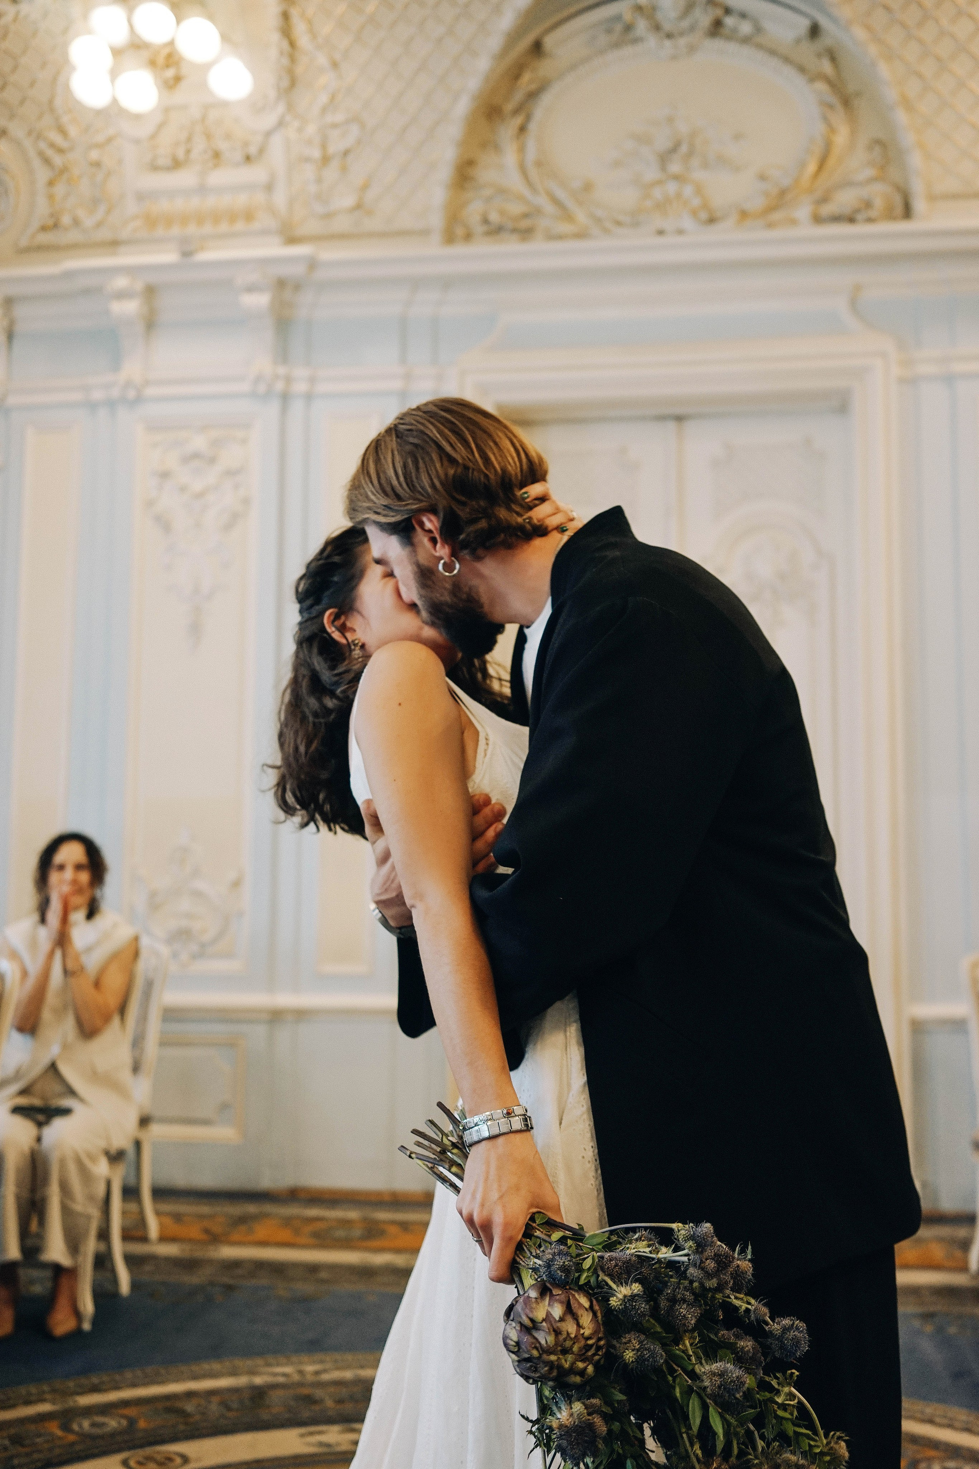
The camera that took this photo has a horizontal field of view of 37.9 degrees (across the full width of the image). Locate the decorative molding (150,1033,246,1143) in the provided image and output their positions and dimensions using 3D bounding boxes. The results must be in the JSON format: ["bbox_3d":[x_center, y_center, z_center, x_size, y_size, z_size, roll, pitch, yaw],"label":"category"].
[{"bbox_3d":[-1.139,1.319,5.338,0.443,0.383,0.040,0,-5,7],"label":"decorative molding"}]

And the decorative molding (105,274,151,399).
[{"bbox_3d":[-1.410,-1.544,5.575,0.130,0.445,0.170,0,-5,7],"label":"decorative molding"}]

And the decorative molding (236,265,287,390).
[{"bbox_3d":[-0.881,-1.544,5.506,0.130,0.445,0.170,0,-5,7],"label":"decorative molding"}]

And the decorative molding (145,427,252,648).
[{"bbox_3d":[-1.127,-0.763,5.526,0.394,0.851,0.050,0,-5,7],"label":"decorative molding"}]

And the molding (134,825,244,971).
[{"bbox_3d":[-1.138,0.615,5.398,0.396,0.520,0.050,0,-5,7],"label":"molding"}]

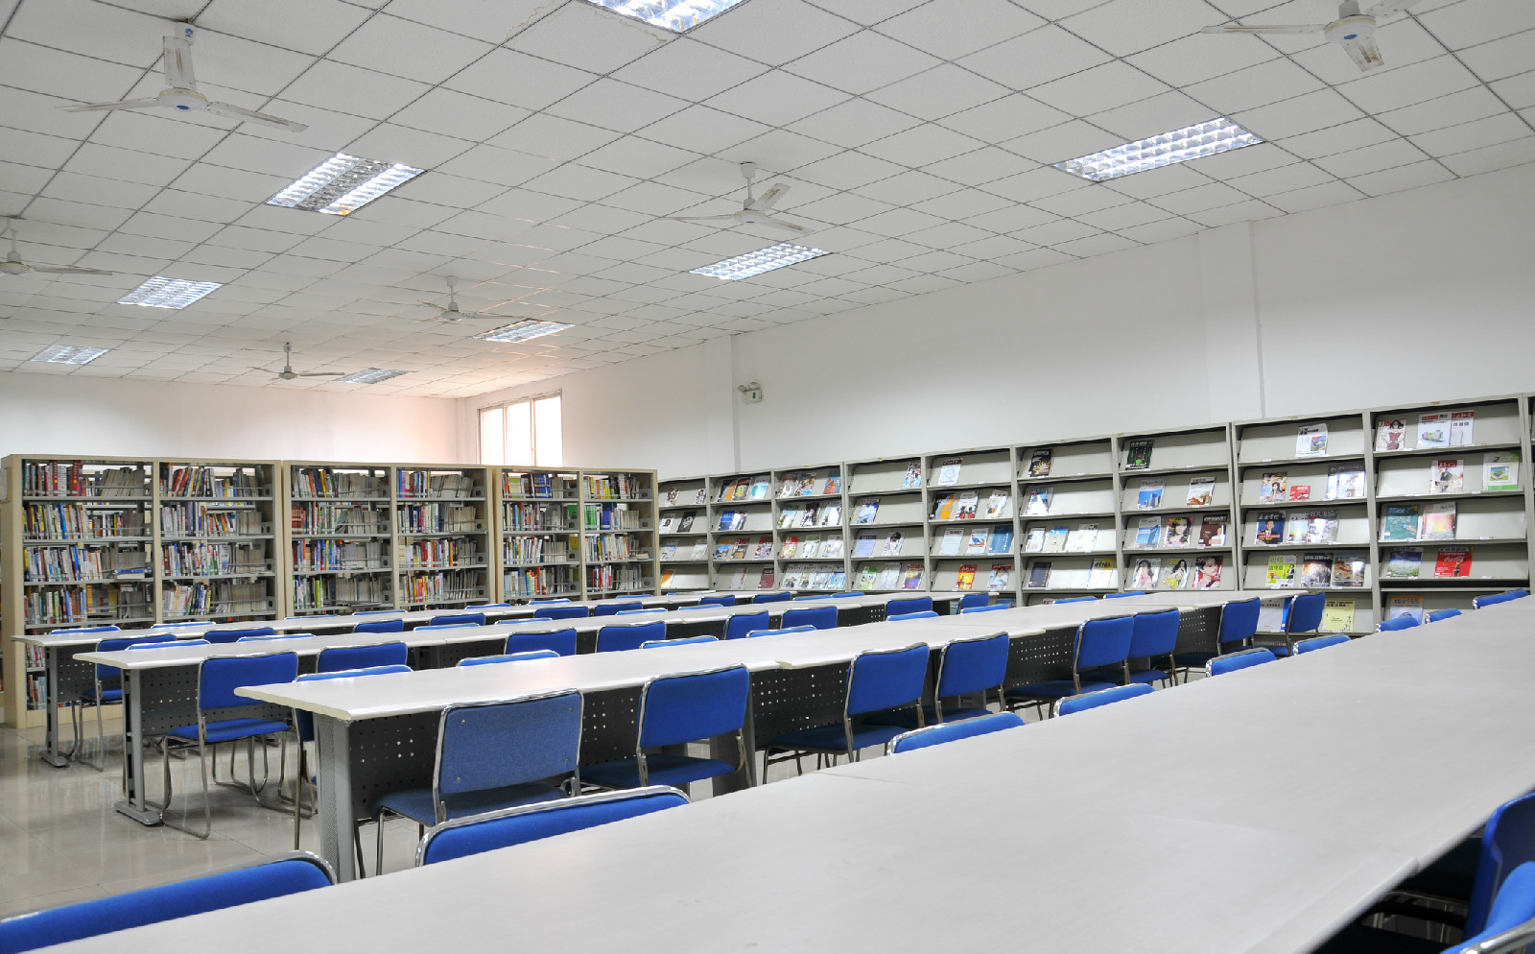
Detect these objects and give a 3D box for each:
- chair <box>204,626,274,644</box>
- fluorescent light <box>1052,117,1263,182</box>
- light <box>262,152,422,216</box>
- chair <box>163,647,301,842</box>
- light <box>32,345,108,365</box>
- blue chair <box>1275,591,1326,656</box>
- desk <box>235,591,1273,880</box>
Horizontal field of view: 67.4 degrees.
[{"bbox_3d":[-3.311,1.308,7.080,0.460,0.790,0.570,1,-4,-40],"label":"chair"},{"bbox_3d":[2.411,-2.022,7.127,0.590,0.070,1.190,1,-5,-44],"label":"fluorescent light"},{"bbox_3d":[-2.645,-1.835,7.175,0.600,0.080,1.200,1,-5,-44],"label":"light"},{"bbox_3d":[-2.466,1.193,5.294,0.480,0.800,0.570,1,-5,-44],"label":"chair"},{"bbox_3d":[-7.537,-1.333,12.440,0.590,0.070,1.190,1,-5,-44],"label":"light"},{"bbox_3d":[3.001,1.083,6.871,0.460,0.790,0.570,1,-4,-41],"label":"blue chair"},{"bbox_3d":[0.833,1.129,5.778,6.400,0.745,0.950,1,-5,-44],"label":"desk"}]

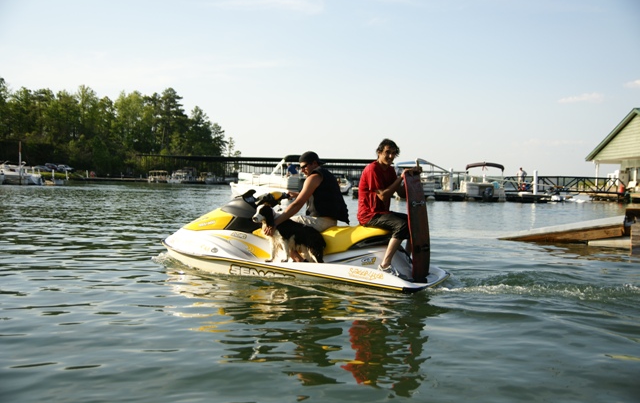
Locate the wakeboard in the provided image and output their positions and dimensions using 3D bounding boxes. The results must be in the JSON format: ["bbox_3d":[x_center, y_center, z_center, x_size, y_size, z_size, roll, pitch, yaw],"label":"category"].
[{"bbox_3d":[0.935,0.205,6.620,0.100,1.150,0.390,-4,-1,29],"label":"wakeboard"}]

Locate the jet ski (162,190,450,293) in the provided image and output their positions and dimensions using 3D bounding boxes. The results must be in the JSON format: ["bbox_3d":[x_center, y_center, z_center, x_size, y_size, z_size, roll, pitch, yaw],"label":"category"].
[{"bbox_3d":[-0.380,0.420,7.420,3.300,1.060,1.200,4,5,28],"label":"jet ski"}]

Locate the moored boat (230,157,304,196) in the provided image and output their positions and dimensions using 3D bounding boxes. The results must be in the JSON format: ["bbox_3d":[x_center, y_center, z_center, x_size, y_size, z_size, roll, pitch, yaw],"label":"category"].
[{"bbox_3d":[-2.950,-1.540,44.200,2.500,2.650,6.300,-1,2,-39],"label":"moored boat"}]

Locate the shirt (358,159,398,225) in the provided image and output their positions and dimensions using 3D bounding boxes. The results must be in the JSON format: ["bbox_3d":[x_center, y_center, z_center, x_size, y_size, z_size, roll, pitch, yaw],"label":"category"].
[{"bbox_3d":[0.565,-0.088,6.920,0.350,0.650,0.470,2,2,31],"label":"shirt"}]

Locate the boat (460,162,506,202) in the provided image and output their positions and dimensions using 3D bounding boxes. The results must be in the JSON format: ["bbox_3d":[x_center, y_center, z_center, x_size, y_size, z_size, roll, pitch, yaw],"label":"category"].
[{"bbox_3d":[10.100,-1.170,43.000,2.450,2.450,6.300,1,2,8],"label":"boat"}]

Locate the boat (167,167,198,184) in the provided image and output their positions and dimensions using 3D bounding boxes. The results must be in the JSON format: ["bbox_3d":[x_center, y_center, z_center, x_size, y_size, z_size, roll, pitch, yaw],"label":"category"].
[{"bbox_3d":[-22.700,-4.150,114.000,2.700,3.100,6.200,2,2,27],"label":"boat"}]

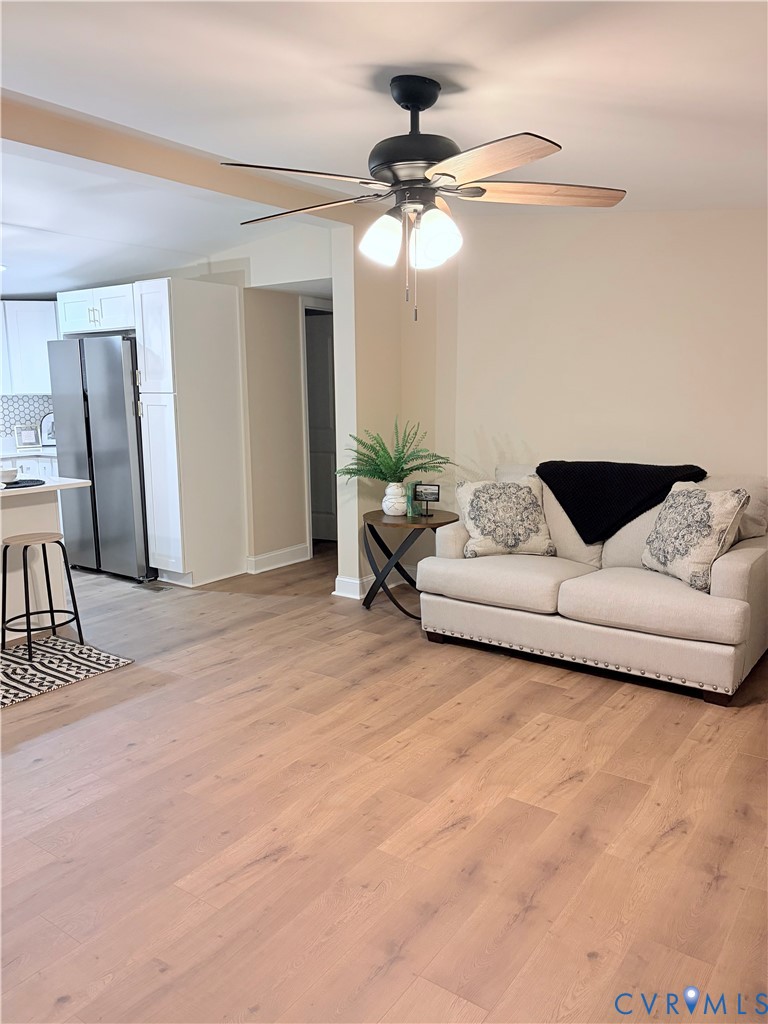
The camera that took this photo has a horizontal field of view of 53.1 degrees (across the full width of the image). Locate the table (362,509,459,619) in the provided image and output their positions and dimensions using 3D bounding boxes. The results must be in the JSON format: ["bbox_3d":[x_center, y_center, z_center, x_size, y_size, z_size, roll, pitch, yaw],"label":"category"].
[{"bbox_3d":[0.178,0.339,4.900,0.602,0.606,0.602,-1,10,0],"label":"table"}]

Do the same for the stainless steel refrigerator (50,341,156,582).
[{"bbox_3d":[-1.971,-0.436,6.061,0.888,1.782,0.730,6,12,34],"label":"stainless steel refrigerator"}]

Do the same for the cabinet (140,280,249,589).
[{"bbox_3d":[-1.410,-0.568,5.702,0.383,2.156,0.626,6,12,34],"label":"cabinet"}]

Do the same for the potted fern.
[{"bbox_3d":[0.064,-0.287,4.983,0.700,0.602,0.620,-1,10,0],"label":"potted fern"}]

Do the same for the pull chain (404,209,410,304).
[{"bbox_3d":[0.074,-0.795,2.399,0.010,0.284,0.010,6,12,34],"label":"pull chain"}]

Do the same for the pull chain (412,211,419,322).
[{"bbox_3d":[0.099,-0.765,2.403,0.010,0.334,0.010,6,12,34],"label":"pull chain"}]

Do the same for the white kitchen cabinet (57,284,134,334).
[{"bbox_3d":[-1.951,-1.534,5.909,0.902,0.304,0.626,6,12,34],"label":"white kitchen cabinet"}]

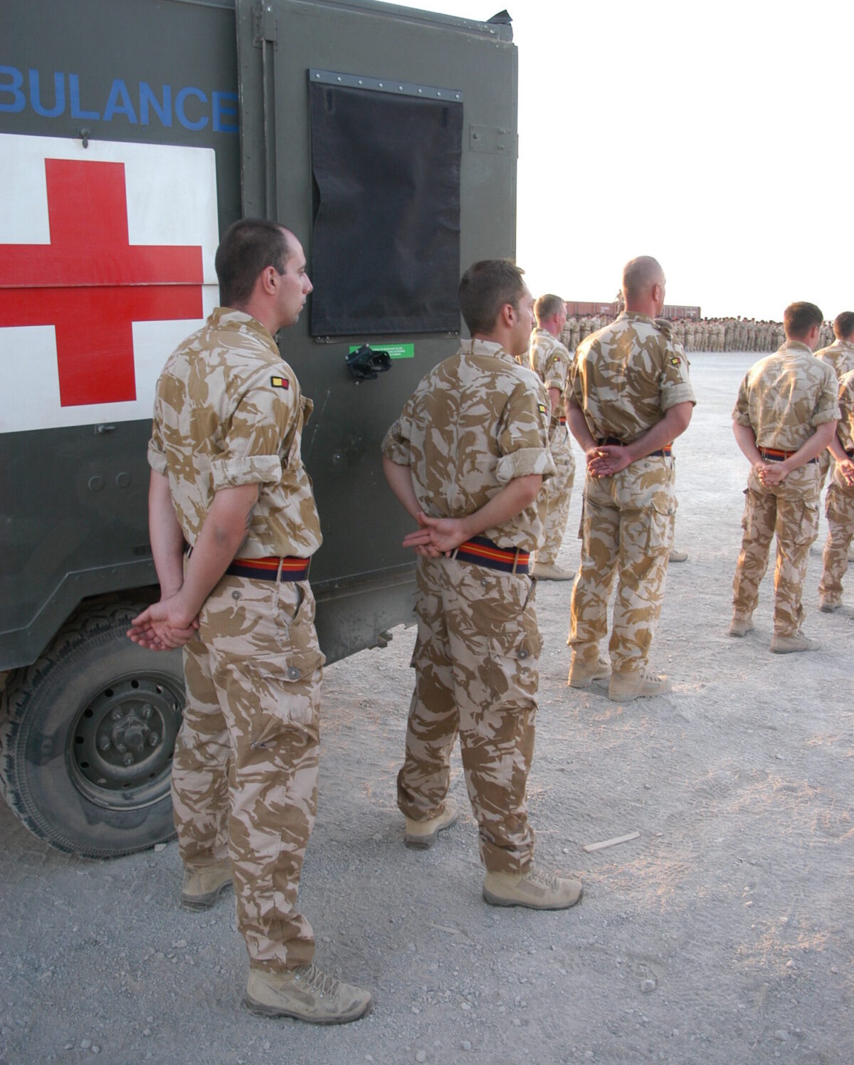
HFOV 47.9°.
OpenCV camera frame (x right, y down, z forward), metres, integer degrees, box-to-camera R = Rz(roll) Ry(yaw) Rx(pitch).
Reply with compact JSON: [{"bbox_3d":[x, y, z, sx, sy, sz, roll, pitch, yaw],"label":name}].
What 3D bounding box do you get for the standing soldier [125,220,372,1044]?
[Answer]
[{"bbox_3d":[-0.437,0.194,2.333,0.478,1.832,0.567,-7,14,-30],"label":"standing soldier"}]

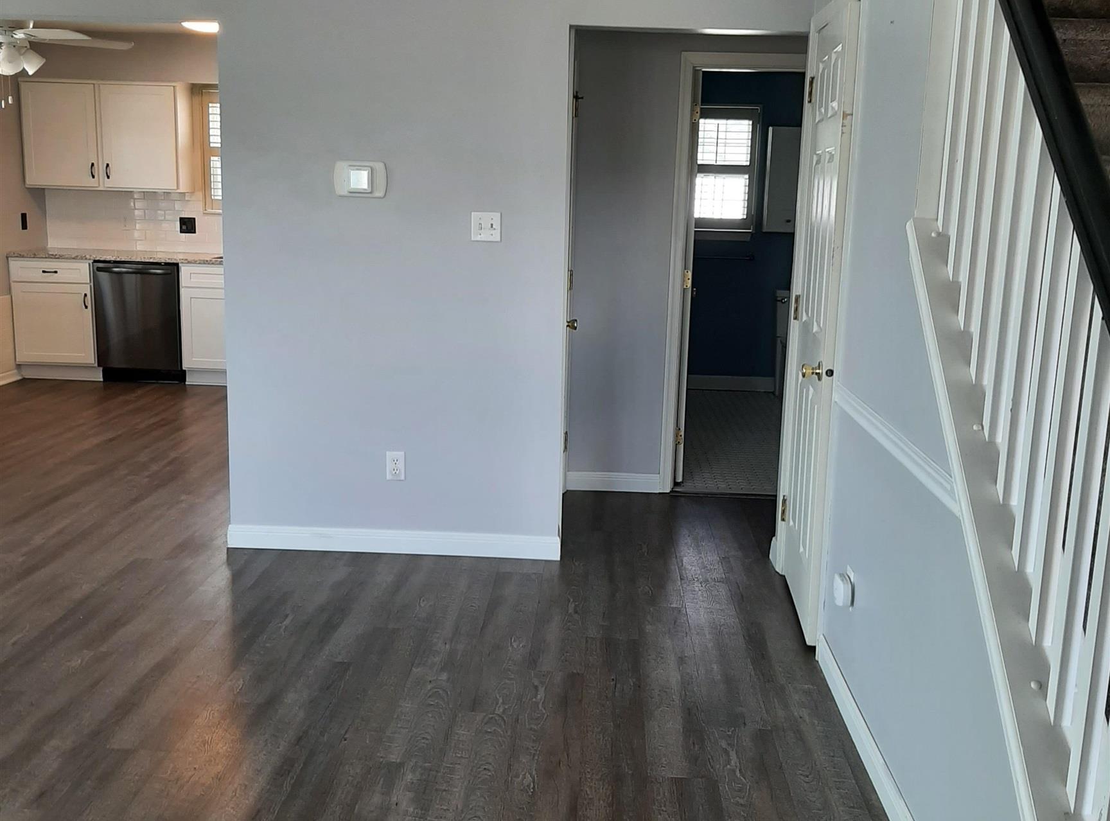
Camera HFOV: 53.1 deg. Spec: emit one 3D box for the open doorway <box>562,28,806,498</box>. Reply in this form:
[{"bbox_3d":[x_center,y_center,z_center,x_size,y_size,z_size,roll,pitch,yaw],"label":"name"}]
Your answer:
[{"bbox_3d":[0.484,-0.401,4.374,0.880,2.063,0.120,2,11,2],"label":"open doorway"}]

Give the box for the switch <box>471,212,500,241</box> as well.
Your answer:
[{"bbox_3d":[-0.262,-0.707,4.287,0.114,0.112,0.013,2,11,2],"label":"switch"}]

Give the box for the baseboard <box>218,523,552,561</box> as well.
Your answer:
[{"bbox_3d":[-0.660,0.538,4.543,1.366,0.093,0.018,2,11,2],"label":"baseboard"}]

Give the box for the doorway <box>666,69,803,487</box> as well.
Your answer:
[{"bbox_3d":[0.971,-0.595,5.450,0.710,2.063,0.120,2,11,2],"label":"doorway"}]

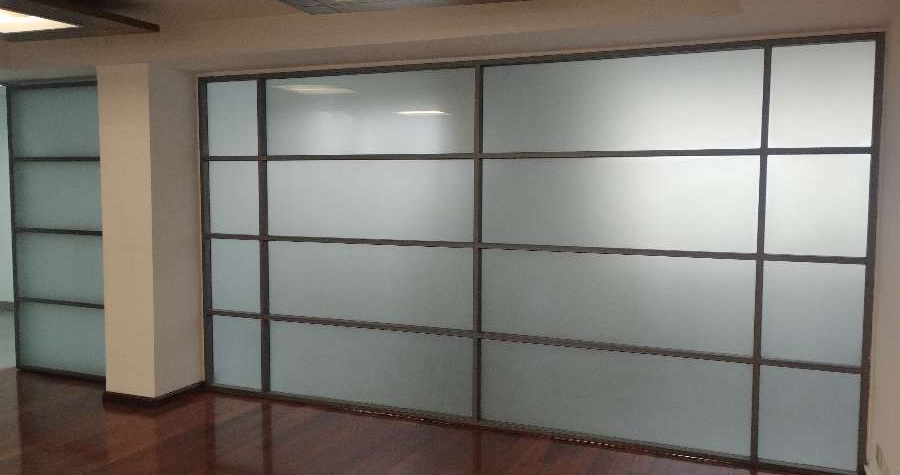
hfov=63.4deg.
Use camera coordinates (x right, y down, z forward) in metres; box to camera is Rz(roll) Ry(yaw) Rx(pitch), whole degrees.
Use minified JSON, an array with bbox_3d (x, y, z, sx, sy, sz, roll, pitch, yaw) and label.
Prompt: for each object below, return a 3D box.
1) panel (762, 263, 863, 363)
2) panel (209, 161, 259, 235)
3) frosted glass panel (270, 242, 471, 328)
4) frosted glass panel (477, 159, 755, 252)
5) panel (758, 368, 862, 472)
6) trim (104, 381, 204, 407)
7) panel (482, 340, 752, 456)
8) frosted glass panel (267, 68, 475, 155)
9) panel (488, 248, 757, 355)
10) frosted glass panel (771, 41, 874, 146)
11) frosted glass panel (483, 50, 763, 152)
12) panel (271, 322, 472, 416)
[{"bbox_3d":[1.964,0.405,3.952,0.493,0.538,0.040,2,5,23],"label":"panel"},{"bbox_3d":[-1.592,-0.291,5.402,0.449,0.539,0.040,2,5,23],"label":"panel"},{"bbox_3d":[-0.567,0.308,4.859,1.563,0.534,0.040,2,5,23],"label":"frosted glass panel"},{"bbox_3d":[0.958,-0.205,4.332,1.622,0.539,0.040,2,5,23],"label":"frosted glass panel"},{"bbox_3d":[1.951,0.980,3.971,0.492,0.532,0.038,2,5,23],"label":"panel"},{"bbox_3d":[-2.202,1.151,5.464,0.463,0.071,0.529,2,5,23],"label":"trim"},{"bbox_3d":[0.919,0.920,4.271,1.584,0.527,0.040,2,5,23],"label":"panel"},{"bbox_3d":[-0.576,-0.832,4.934,1.595,0.541,0.040,2,5,23],"label":"frosted glass panel"},{"bbox_3d":[0.921,0.360,4.230,1.584,0.534,0.040,2,5,23],"label":"panel"},{"bbox_3d":[1.901,-0.722,3.735,0.486,0.533,0.040,2,5,23],"label":"frosted glass panel"},{"bbox_3d":[0.953,-0.777,4.264,1.613,0.537,0.038,2,5,23],"label":"frosted glass panel"},{"bbox_3d":[-0.569,0.869,4.900,1.563,0.527,0.040,2,5,23],"label":"panel"}]

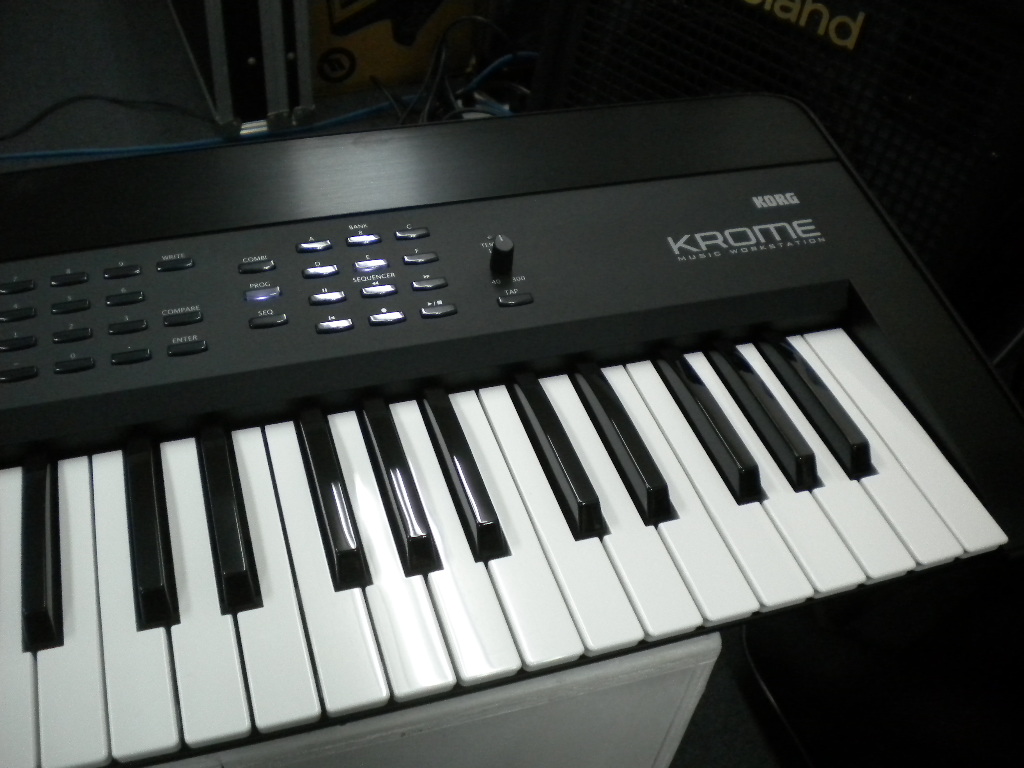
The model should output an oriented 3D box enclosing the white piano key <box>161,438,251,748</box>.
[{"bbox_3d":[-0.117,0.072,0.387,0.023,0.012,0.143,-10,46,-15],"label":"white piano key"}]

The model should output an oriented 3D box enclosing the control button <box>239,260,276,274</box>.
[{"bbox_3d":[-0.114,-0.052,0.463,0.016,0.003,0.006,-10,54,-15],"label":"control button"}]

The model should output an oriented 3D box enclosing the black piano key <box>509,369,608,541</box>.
[{"bbox_3d":[0.018,0.025,0.433,0.011,0.014,0.090,-10,45,-15],"label":"black piano key"}]

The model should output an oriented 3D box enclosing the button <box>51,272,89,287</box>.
[{"bbox_3d":[-0.192,-0.045,0.450,0.014,0.003,0.005,-11,51,-14],"label":"button"}]

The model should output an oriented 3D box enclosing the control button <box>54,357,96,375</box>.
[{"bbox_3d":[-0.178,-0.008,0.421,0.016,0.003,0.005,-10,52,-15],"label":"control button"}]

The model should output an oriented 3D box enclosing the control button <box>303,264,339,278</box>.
[{"bbox_3d":[-0.086,-0.050,0.466,0.015,0.003,0.005,-10,51,-15],"label":"control button"}]

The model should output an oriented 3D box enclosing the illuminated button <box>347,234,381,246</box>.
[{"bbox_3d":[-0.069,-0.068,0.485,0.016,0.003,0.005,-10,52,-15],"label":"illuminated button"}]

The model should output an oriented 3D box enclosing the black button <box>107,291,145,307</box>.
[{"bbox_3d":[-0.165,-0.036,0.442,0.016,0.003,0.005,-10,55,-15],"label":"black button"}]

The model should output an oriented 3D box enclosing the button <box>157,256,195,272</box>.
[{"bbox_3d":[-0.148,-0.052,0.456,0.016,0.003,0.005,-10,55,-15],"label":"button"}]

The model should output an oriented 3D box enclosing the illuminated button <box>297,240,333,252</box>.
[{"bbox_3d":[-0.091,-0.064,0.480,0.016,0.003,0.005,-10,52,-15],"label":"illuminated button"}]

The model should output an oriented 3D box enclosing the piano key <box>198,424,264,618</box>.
[{"bbox_3d":[-0.111,0.045,0.400,0.010,0.014,0.093,-10,46,-15],"label":"piano key"}]

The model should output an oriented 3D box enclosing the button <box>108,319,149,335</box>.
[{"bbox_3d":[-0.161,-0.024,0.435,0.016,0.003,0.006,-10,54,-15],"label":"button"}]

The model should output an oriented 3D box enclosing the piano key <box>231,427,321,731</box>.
[{"bbox_3d":[-0.095,0.068,0.389,0.022,0.010,0.140,-10,46,-15],"label":"piano key"}]

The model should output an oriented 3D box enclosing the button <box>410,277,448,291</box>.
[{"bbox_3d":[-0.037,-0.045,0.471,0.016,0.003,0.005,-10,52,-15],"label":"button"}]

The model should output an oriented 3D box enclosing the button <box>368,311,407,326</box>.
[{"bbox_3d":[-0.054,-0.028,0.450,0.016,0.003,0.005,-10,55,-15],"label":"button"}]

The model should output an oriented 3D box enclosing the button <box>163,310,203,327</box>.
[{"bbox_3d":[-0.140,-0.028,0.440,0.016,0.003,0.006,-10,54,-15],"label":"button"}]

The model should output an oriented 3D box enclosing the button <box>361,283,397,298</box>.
[{"bbox_3d":[-0.059,-0.041,0.461,0.015,0.003,0.005,-10,51,-15],"label":"button"}]

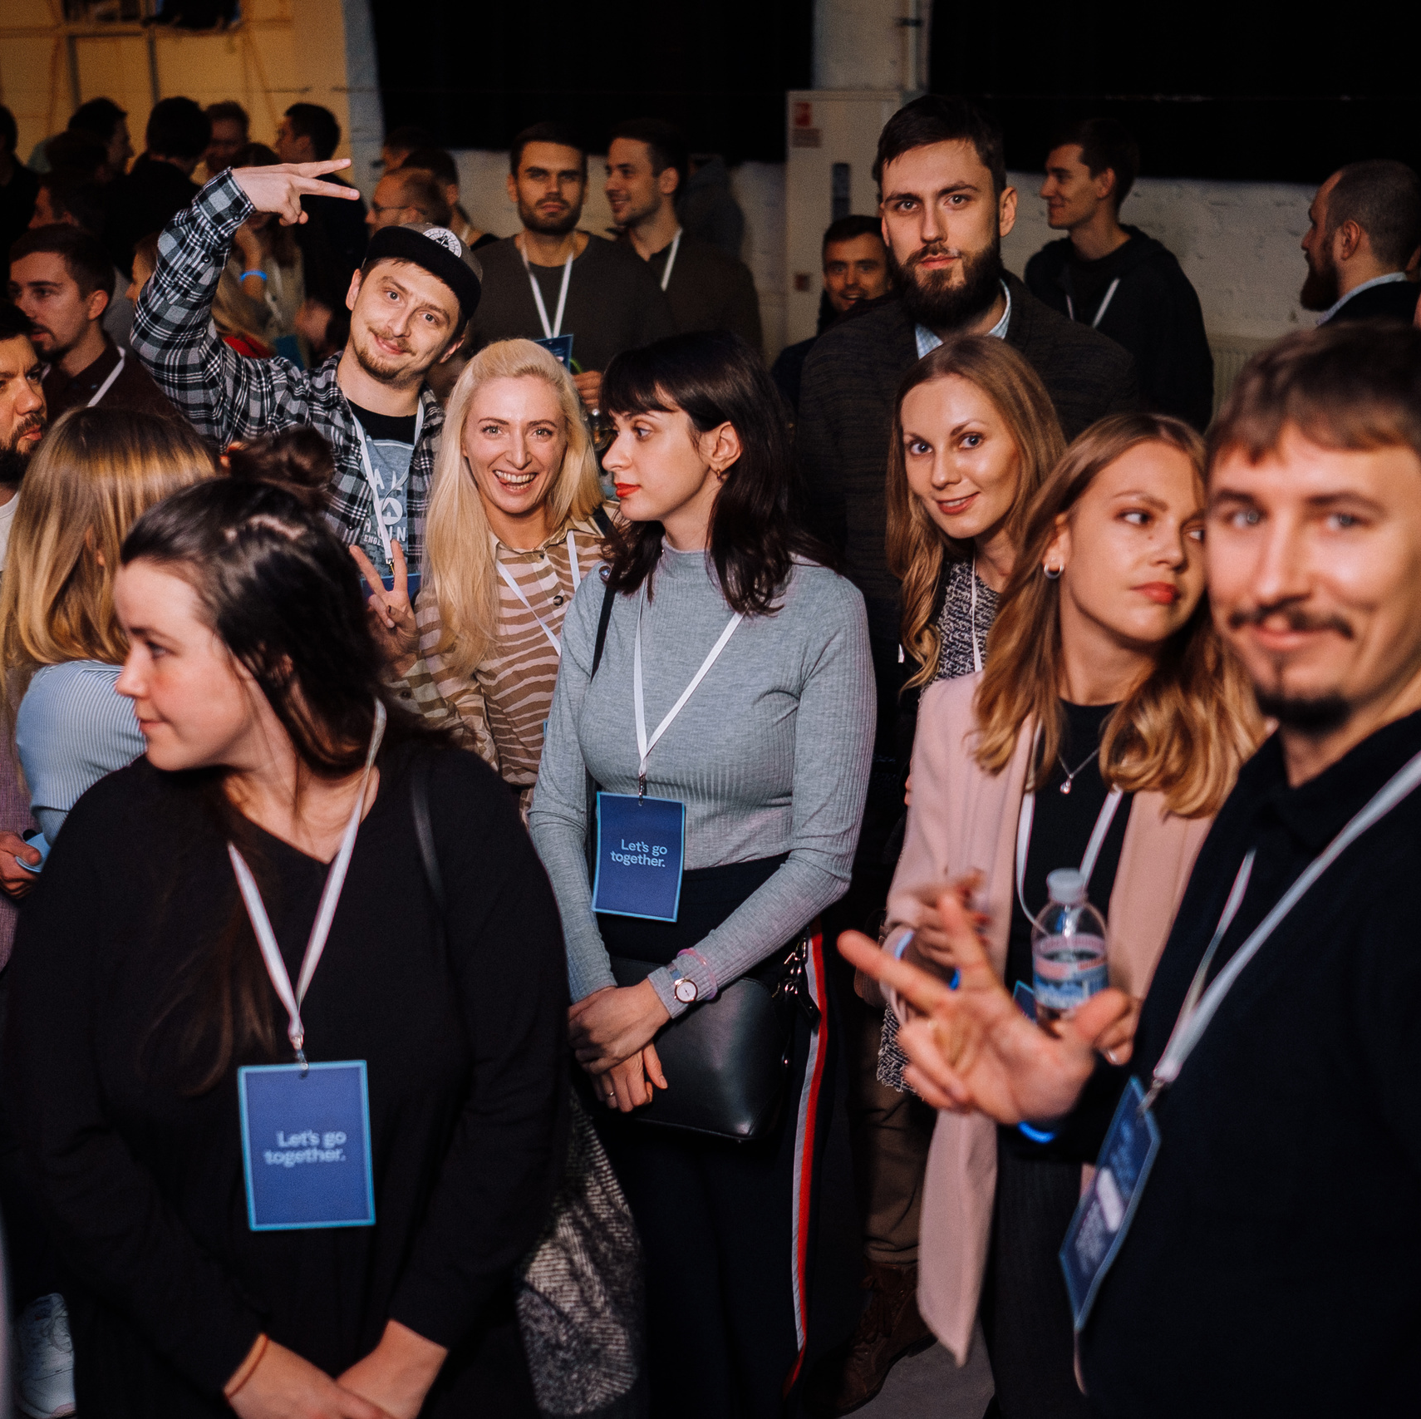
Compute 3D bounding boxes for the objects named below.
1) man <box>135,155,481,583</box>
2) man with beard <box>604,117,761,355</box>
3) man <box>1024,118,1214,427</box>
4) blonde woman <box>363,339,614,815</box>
[{"bbox_3d":[-0.555,0.070,3.185,0.530,1.770,0.400,-3,17,-8],"label":"man"},{"bbox_3d":[-0.102,-0.441,4.818,0.500,1.800,0.320,10,20,30],"label":"man with beard"},{"bbox_3d":[0.898,-0.436,4.800,0.320,1.790,0.500,-15,22,-40],"label":"man"},{"bbox_3d":[-0.249,0.272,2.839,0.440,1.580,0.360,-1,17,-3],"label":"blonde woman"}]

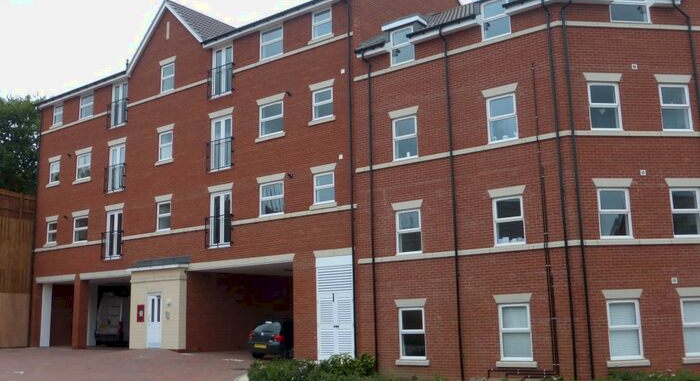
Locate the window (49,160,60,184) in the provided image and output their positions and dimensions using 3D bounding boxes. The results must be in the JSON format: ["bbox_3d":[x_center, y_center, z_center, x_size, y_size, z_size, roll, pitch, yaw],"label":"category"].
[{"bbox_3d":[-13.895,-0.854,32.387,0.850,1.000,0.110,-9,-13,36],"label":"window"}]

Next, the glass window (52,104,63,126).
[{"bbox_3d":[-13.864,-3.624,32.808,0.928,1.009,0.100,-9,-12,36],"label":"glass window"}]

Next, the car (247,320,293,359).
[{"bbox_3d":[-2.001,5.626,26.313,1.700,1.450,3.950,-8,-13,34],"label":"car"}]

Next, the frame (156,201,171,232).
[{"bbox_3d":[-7.295,1.018,27.033,0.820,1.130,0.100,-9,-13,36],"label":"frame"}]

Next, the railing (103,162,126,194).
[{"bbox_3d":[-9.969,-0.511,29.180,1.410,1.120,0.130,-9,-13,36],"label":"railing"}]

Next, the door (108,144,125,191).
[{"bbox_3d":[-9.960,-0.954,29.368,1.100,2.020,0.100,-9,-13,36],"label":"door"}]

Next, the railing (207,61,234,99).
[{"bbox_3d":[-4.872,-4.106,25.929,1.380,1.160,0.130,-9,-13,36],"label":"railing"}]

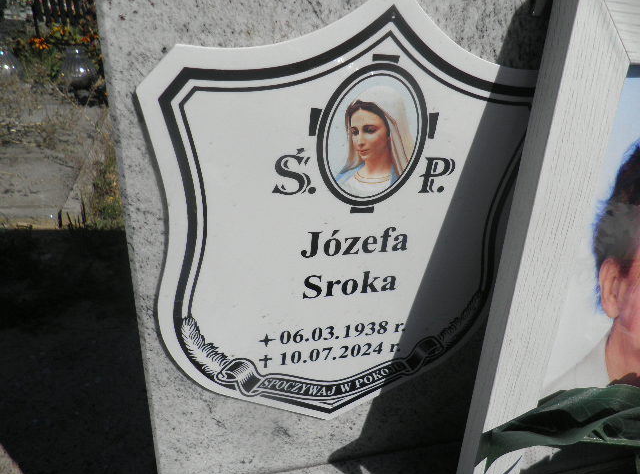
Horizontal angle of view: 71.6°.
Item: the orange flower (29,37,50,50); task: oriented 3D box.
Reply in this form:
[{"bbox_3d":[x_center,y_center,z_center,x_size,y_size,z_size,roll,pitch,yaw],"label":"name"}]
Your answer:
[{"bbox_3d":[-1.264,-0.872,2.000,0.080,0.045,0.070,-11,32,-28],"label":"orange flower"}]

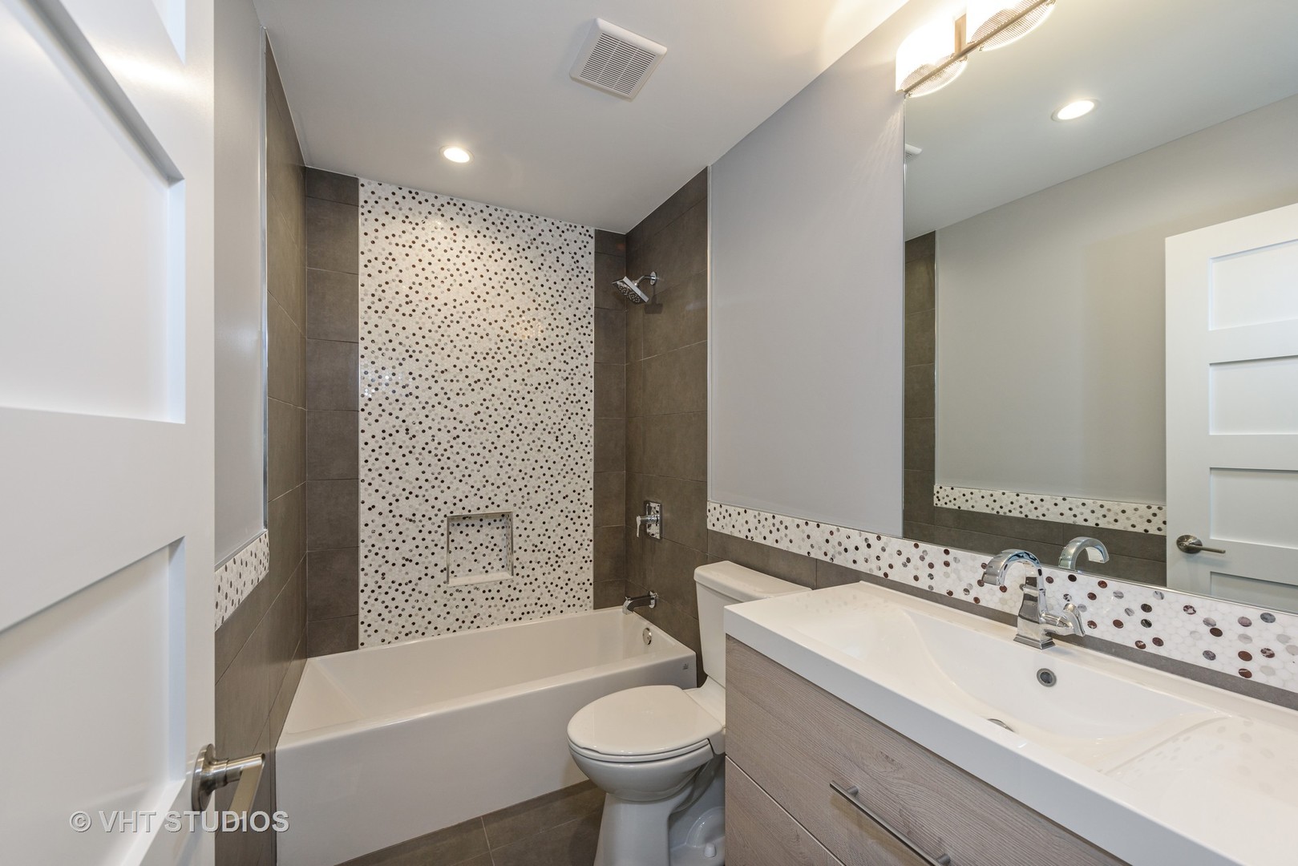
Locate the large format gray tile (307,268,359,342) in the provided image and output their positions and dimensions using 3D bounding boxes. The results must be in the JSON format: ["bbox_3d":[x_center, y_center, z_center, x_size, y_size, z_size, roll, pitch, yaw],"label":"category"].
[{"bbox_3d":[-1.387,-0.554,2.224,0.196,0.305,0.010,0,0,-28],"label":"large format gray tile"}]

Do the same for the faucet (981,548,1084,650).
[{"bbox_3d":[0.739,0.330,0.978,0.202,0.200,0.113,0,0,-28],"label":"faucet"}]

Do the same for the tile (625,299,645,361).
[{"bbox_3d":[-0.078,-0.548,2.790,0.010,0.305,0.213,0,0,-28],"label":"tile"}]

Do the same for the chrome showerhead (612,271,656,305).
[{"bbox_3d":[-0.069,-0.733,2.541,0.209,0.189,0.139,0,0,-28],"label":"chrome showerhead"}]

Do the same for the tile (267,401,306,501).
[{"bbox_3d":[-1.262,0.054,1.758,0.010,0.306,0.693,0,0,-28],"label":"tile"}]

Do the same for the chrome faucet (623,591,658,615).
[{"bbox_3d":[-0.048,0.865,2.564,0.160,0.093,0.074,0,0,-28],"label":"chrome faucet"}]

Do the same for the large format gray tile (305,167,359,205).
[{"bbox_3d":[-1.386,-1.077,2.227,0.196,0.133,0.010,0,0,-28],"label":"large format gray tile"}]

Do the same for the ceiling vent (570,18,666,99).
[{"bbox_3d":[-0.097,-1.135,1.563,0.231,0.025,0.242,0,0,-28],"label":"ceiling vent"}]

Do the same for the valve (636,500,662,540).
[{"bbox_3d":[-0.020,0.446,2.571,0.095,0.179,0.173,0,0,-28],"label":"valve"}]

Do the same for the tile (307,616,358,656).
[{"bbox_3d":[-1.398,0.899,2.231,0.197,0.148,0.010,0,0,-28],"label":"tile"}]

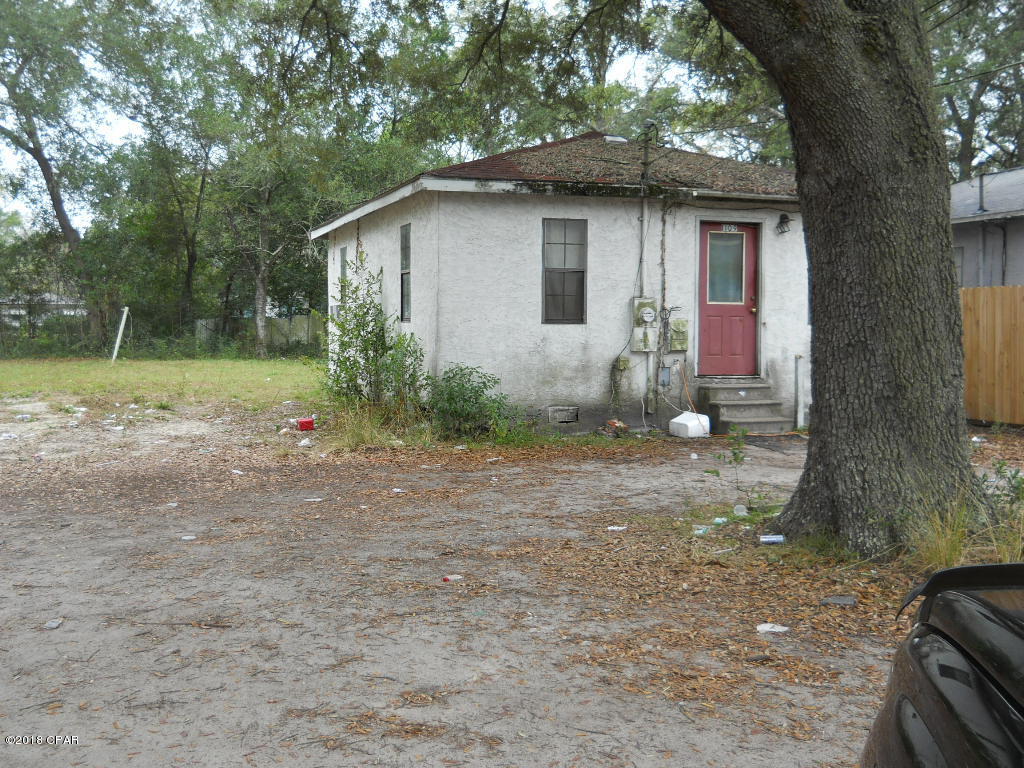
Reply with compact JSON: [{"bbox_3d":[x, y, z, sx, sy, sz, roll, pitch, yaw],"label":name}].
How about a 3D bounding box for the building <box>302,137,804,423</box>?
[{"bbox_3d":[1.112,-1.832,18.123,7.450,4.430,8.500,-1,3,-19],"label":"building"}]

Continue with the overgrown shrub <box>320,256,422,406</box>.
[{"bbox_3d":[-1.950,-0.657,15.269,1.100,2.360,1.350,-1,4,-19],"label":"overgrown shrub"}]

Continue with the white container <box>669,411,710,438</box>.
[{"bbox_3d":[2.204,0.502,13.570,0.310,0.280,0.430,-1,4,-24],"label":"white container"}]

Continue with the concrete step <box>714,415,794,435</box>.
[{"bbox_3d":[3.055,0.526,14.045,1.050,0.180,0.340,-1,4,-19],"label":"concrete step"}]

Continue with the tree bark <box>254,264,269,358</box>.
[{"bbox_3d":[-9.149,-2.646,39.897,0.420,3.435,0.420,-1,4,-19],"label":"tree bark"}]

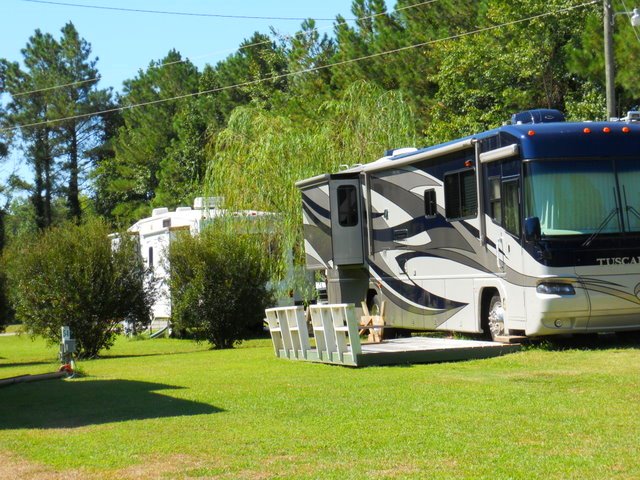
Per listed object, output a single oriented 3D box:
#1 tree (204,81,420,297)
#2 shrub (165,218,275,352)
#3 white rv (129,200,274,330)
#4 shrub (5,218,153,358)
[{"bbox_3d":[-0.281,-0.864,41.043,5.400,6.250,5.400,-2,-1,0],"label":"tree"},{"bbox_3d":[-1.798,0.803,29.027,1.875,2.308,1.900,-2,-1,0],"label":"shrub"},{"bbox_3d":[-3.520,0.894,46.132,2.930,3.400,10.500,-2,-1,-16],"label":"white rv"},{"bbox_3d":[-4.102,0.822,27.528,2.462,2.376,2.400,-2,-1,0],"label":"shrub"}]

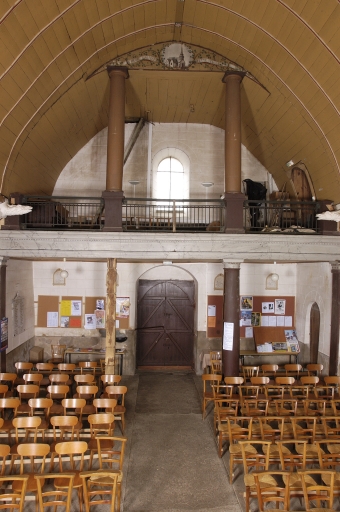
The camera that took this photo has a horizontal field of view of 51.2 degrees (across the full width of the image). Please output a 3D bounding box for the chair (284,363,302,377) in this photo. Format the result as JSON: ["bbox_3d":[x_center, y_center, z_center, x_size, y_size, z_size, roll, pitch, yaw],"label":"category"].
[{"bbox_3d":[2.882,2.938,8.039,0.430,0.820,0.480,1,-2,-1],"label":"chair"}]

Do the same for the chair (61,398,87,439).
[{"bbox_3d":[-1.646,2.871,5.936,0.420,0.780,0.470,1,-2,-4],"label":"chair"}]

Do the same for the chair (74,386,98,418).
[{"bbox_3d":[-1.510,2.832,6.391,0.430,0.820,0.480,1,-2,-8],"label":"chair"}]

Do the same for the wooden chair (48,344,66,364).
[{"bbox_3d":[-3.021,2.864,9.454,0.430,0.860,0.470,1,-2,-3],"label":"wooden chair"}]

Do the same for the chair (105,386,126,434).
[{"bbox_3d":[-1.016,2.904,6.623,0.420,0.780,0.470,1,-2,-3],"label":"chair"}]

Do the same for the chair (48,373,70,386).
[{"bbox_3d":[-2.376,2.951,7.413,0.430,0.790,0.450,1,-1,-3],"label":"chair"}]

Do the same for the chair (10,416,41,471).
[{"bbox_3d":[-2.159,2.838,5.185,0.420,0.780,0.470,1,-2,-5],"label":"chair"}]

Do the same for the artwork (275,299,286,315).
[{"bbox_3d":[3.208,1.482,10.300,0.300,0.420,0.010,1,-2,-3],"label":"artwork"}]

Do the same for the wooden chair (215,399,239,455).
[{"bbox_3d":[0.998,2.893,5.948,0.430,0.790,0.450,1,-2,-3],"label":"wooden chair"}]

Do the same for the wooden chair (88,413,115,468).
[{"bbox_3d":[-1.041,2.854,5.310,0.420,0.780,0.470,1,-2,-7],"label":"wooden chair"}]

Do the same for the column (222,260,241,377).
[{"bbox_3d":[1.363,1.725,7.838,0.420,3.275,0.420,1,-2,-3],"label":"column"}]

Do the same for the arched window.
[{"bbox_3d":[0.015,-2.241,10.873,0.822,1.641,0.120,1,-1,-3],"label":"arched window"}]

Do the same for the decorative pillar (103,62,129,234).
[{"bbox_3d":[-1.197,-2.357,8.062,0.470,3.673,0.470,1,-1,-3],"label":"decorative pillar"}]

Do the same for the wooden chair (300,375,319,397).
[{"bbox_3d":[3.002,2.972,7.360,0.420,0.780,0.470,1,-2,-3],"label":"wooden chair"}]

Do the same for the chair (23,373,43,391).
[{"bbox_3d":[-2.755,2.810,6.990,0.430,0.820,0.480,1,-2,-6],"label":"chair"}]

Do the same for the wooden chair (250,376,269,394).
[{"bbox_3d":[1.974,3.039,7.499,0.430,0.790,0.450,1,-1,-3],"label":"wooden chair"}]

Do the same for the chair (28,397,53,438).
[{"bbox_3d":[-2.220,2.866,5.935,0.420,0.780,0.470,1,-2,-5],"label":"chair"}]

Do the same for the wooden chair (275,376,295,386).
[{"bbox_3d":[2.529,3.051,7.533,0.430,0.790,0.450,1,-1,-3],"label":"wooden chair"}]

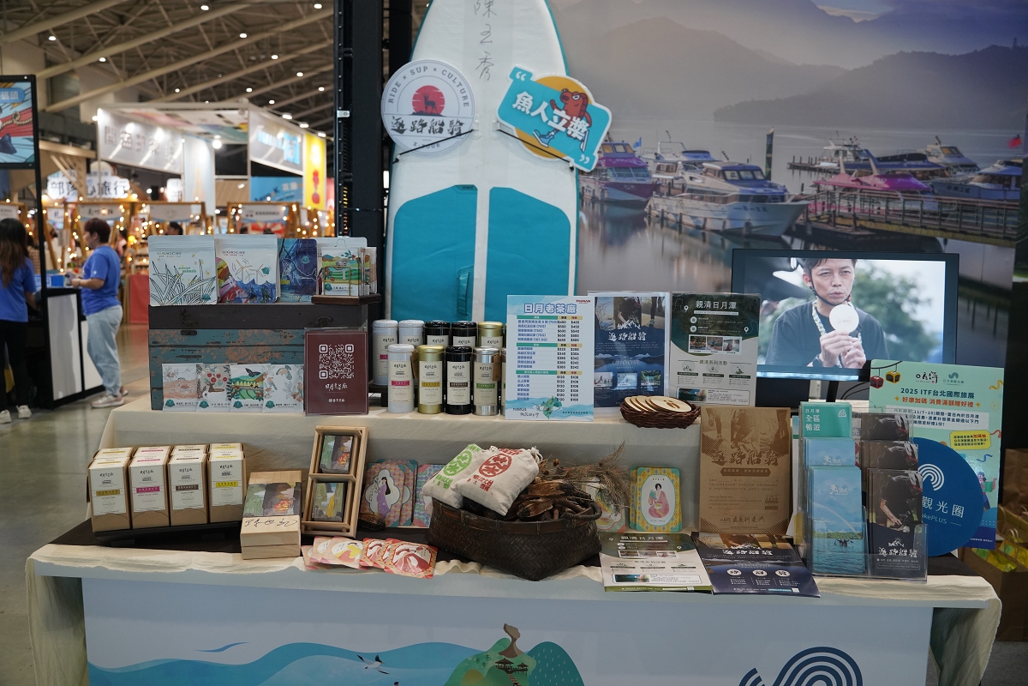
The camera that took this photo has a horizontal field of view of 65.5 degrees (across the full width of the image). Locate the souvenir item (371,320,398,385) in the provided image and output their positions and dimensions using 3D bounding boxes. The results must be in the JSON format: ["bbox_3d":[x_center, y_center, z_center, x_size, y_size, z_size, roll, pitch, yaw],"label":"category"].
[{"bbox_3d":[-0.335,0.024,2.088,0.064,0.164,0.064,1,7,4],"label":"souvenir item"}]

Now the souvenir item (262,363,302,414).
[{"bbox_3d":[-0.572,0.112,1.990,0.100,0.119,0.025,1,7,3],"label":"souvenir item"}]

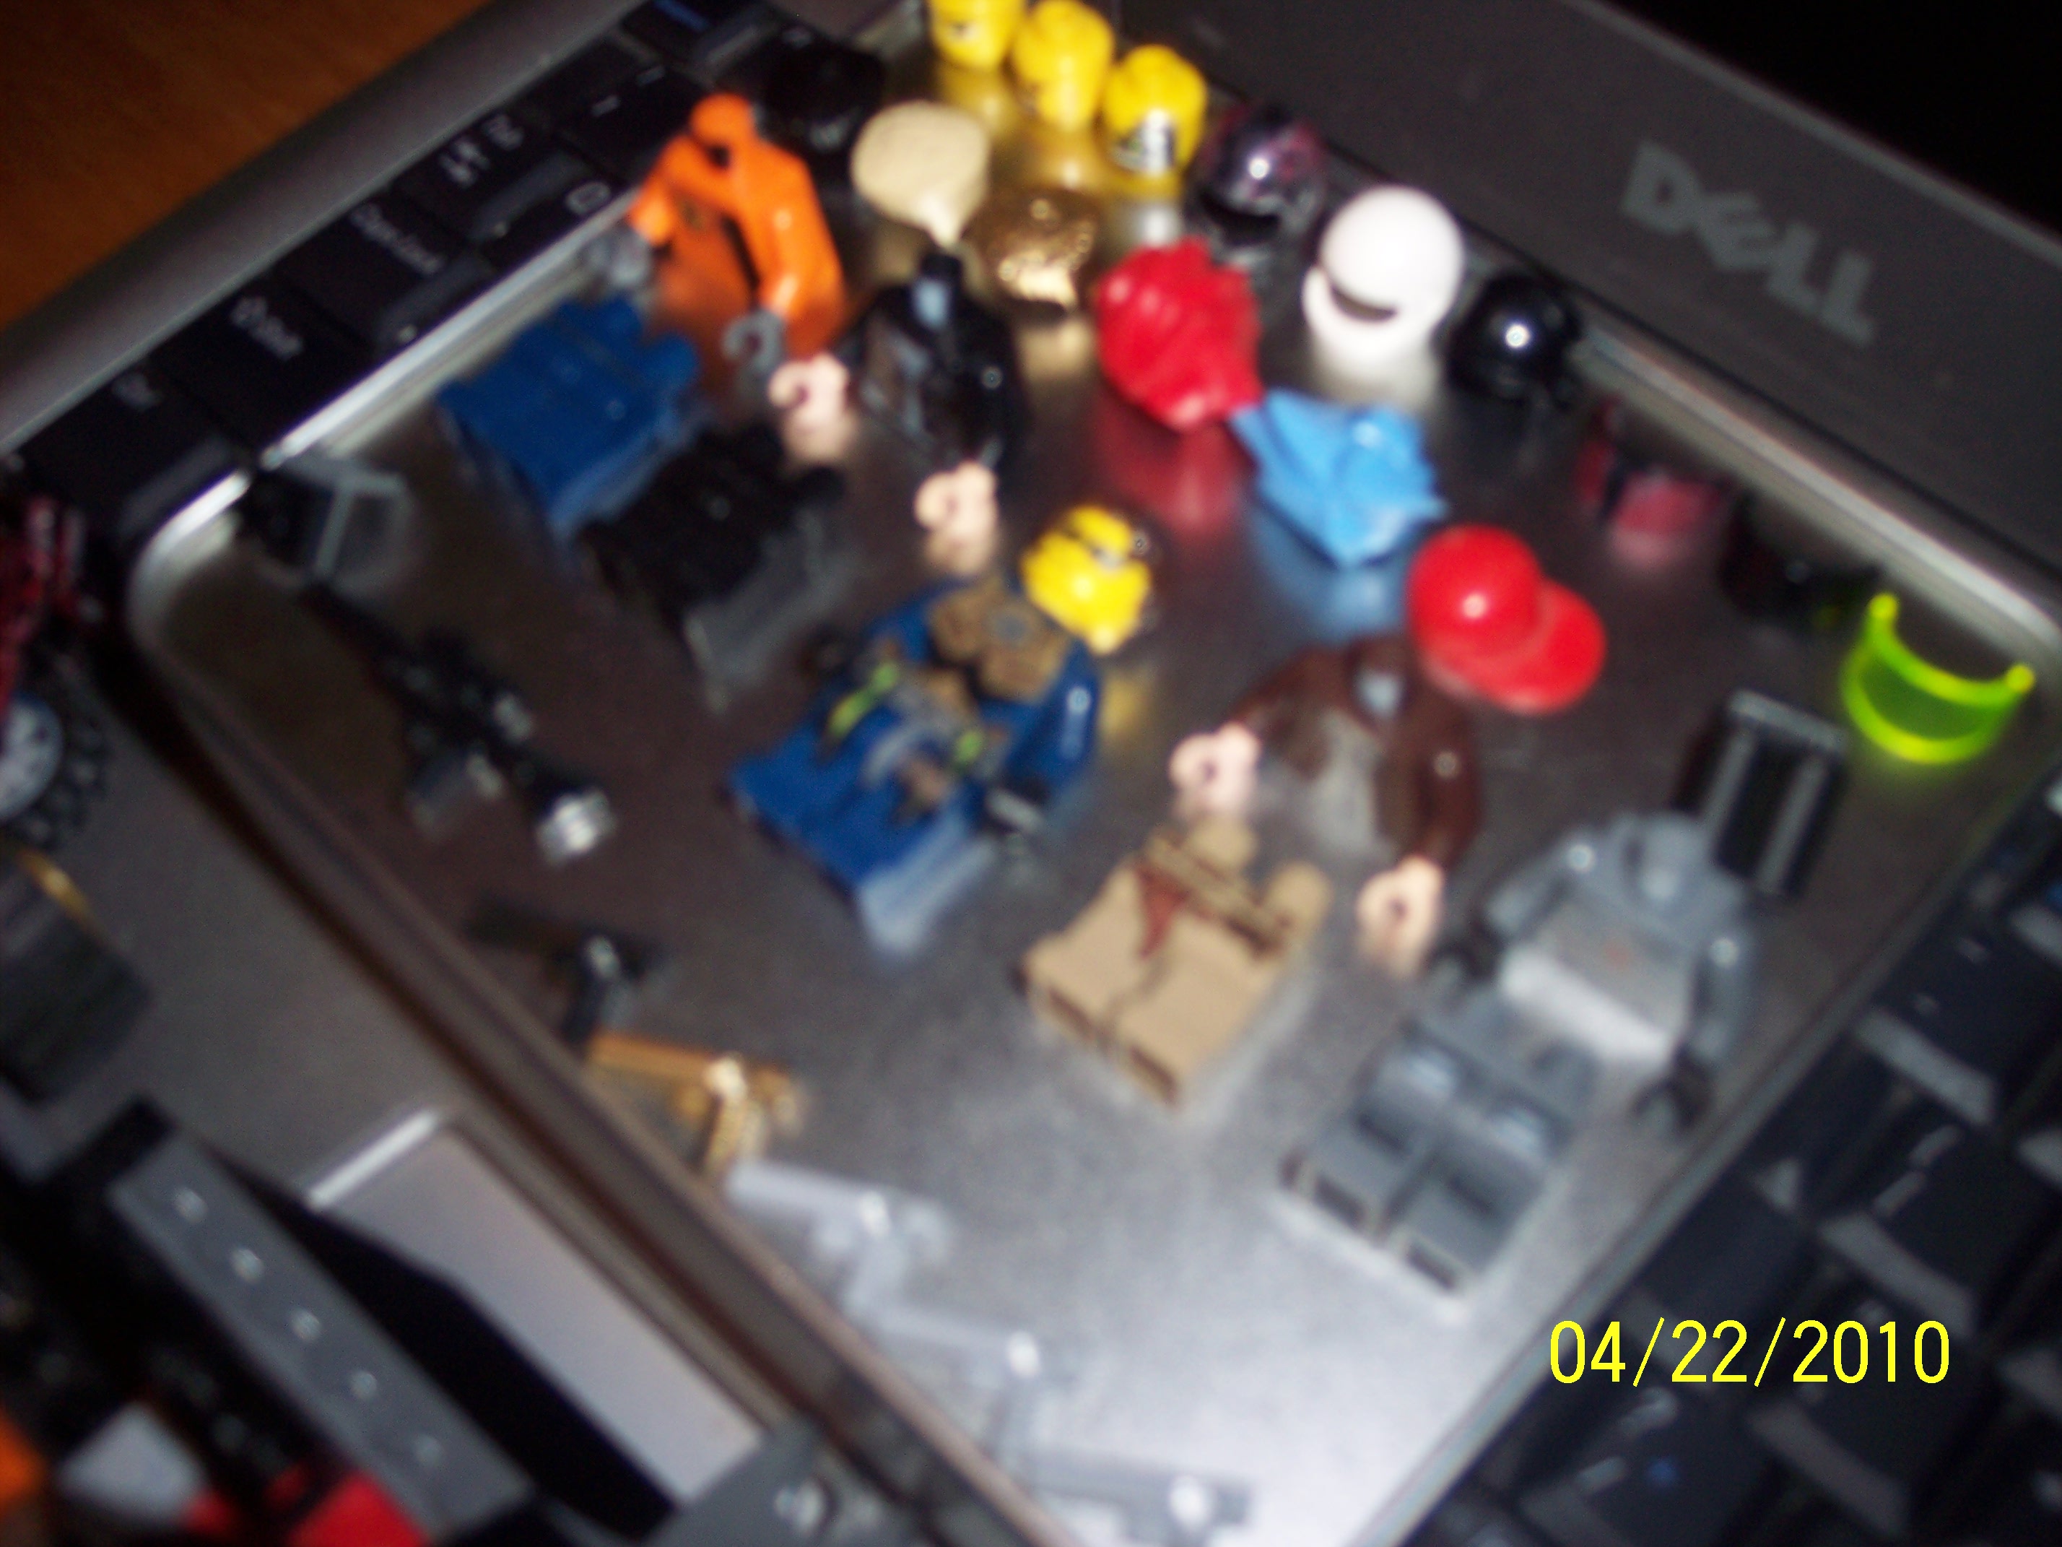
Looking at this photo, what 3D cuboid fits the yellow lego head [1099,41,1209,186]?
[{"bbox_3d":[0.012,-0.067,0.235,0.010,0.011,0.010,-1,59,1],"label":"yellow lego head"}]

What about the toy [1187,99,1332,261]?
[{"bbox_3d":[0.024,-0.062,0.241,0.013,0.012,0.013,23,62,16],"label":"toy"}]

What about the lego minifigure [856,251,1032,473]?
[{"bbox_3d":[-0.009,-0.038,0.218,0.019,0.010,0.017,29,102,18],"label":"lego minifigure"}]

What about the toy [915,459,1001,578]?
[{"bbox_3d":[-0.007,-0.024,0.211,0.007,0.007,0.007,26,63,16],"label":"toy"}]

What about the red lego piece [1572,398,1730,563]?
[{"bbox_3d":[0.058,-0.028,0.220,0.015,0.007,0.008,38,69,21],"label":"red lego piece"}]

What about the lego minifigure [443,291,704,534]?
[{"bbox_3d":[-0.044,-0.037,0.230,0.016,0.009,0.021,37,67,22],"label":"lego minifigure"}]

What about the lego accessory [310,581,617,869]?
[{"bbox_3d":[-0.054,-0.005,0.213,0.041,0.005,0.011,38,69,21],"label":"lego accessory"}]

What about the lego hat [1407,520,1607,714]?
[{"bbox_3d":[0.043,-0.014,0.212,0.018,0.009,0.012,34,67,19],"label":"lego hat"}]

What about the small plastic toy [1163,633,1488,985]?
[{"bbox_3d":[0.027,-0.002,0.200,0.025,0.017,0.016,35,66,21],"label":"small plastic toy"}]

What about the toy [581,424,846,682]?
[{"bbox_3d":[-0.030,-0.022,0.220,0.016,0.008,0.019,39,69,21],"label":"toy"}]

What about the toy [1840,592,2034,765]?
[{"bbox_3d":[0.079,-0.007,0.206,0.015,0.008,0.010,29,64,19],"label":"toy"}]

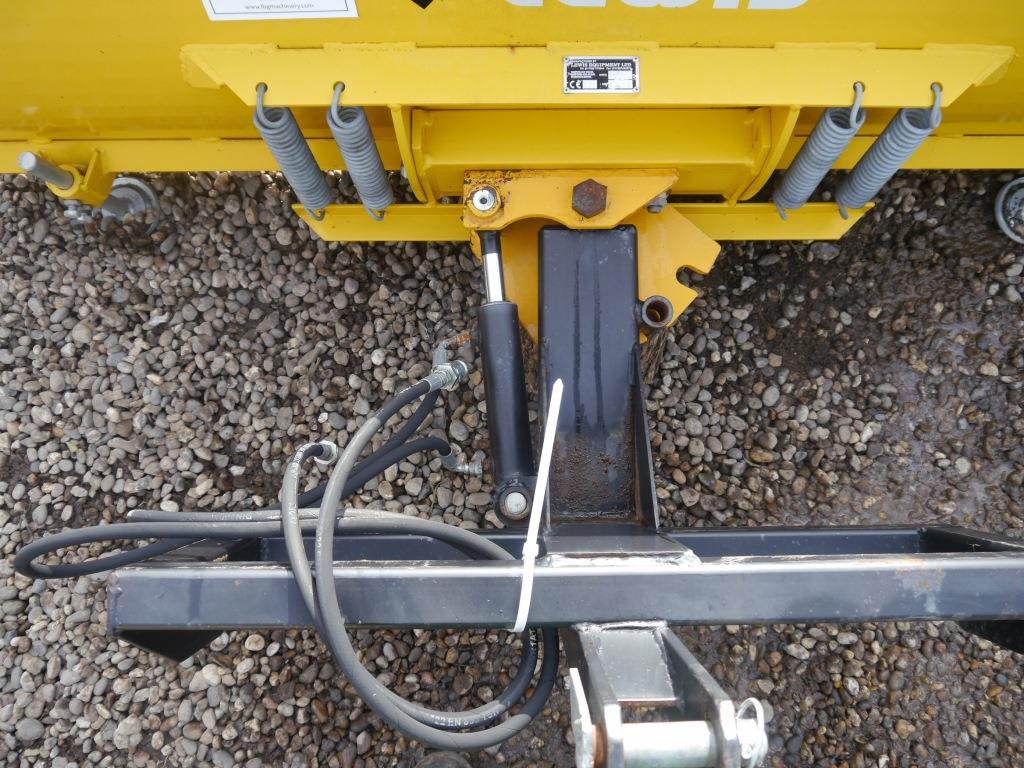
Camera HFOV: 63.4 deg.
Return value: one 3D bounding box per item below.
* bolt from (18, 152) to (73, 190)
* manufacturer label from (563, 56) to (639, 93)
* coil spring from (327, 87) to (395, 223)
[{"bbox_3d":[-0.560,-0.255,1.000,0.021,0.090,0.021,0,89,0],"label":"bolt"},{"bbox_3d":[0.086,-0.302,0.810,0.074,0.002,0.036,0,89,0],"label":"manufacturer label"},{"bbox_3d":[-0.165,-0.247,0.920,0.037,0.251,0.037,0,73,0],"label":"coil spring"}]

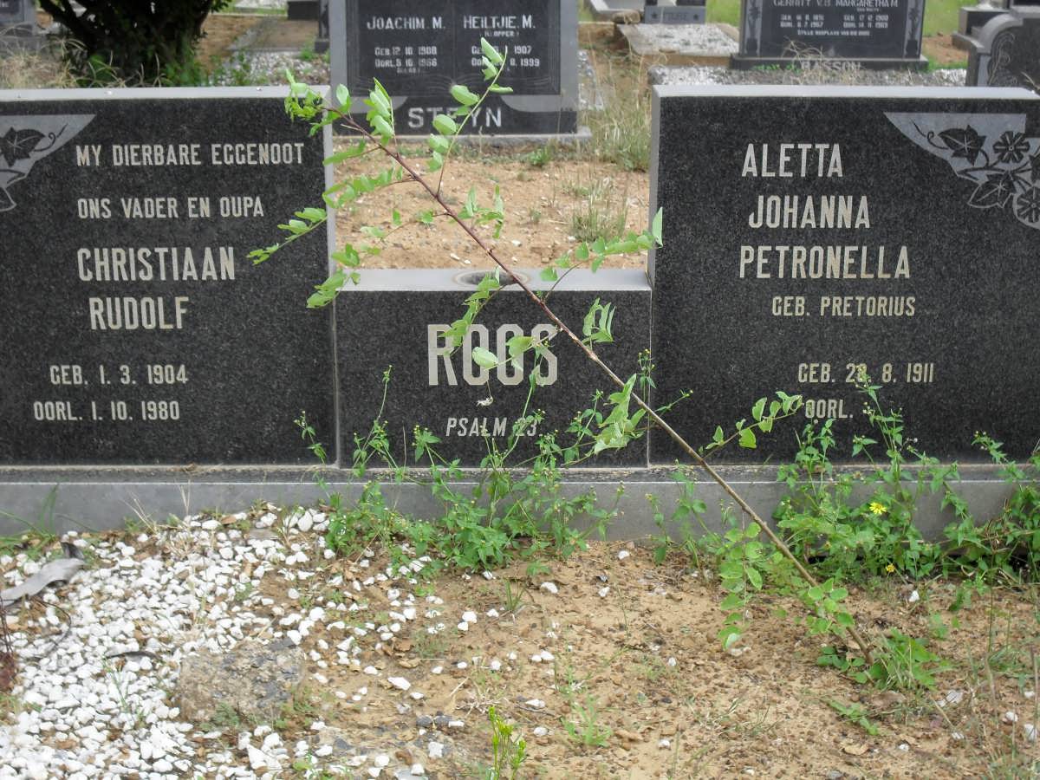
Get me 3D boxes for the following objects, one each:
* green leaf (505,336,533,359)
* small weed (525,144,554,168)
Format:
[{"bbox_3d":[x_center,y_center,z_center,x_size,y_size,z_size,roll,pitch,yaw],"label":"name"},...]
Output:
[{"bbox_3d":[-0.001,-0.062,2.470,0.036,0.034,0.018,0,17,0],"label":"green leaf"},{"bbox_3d":[0.073,-0.885,6.468,0.105,0.083,0.090,0,17,0],"label":"small weed"}]

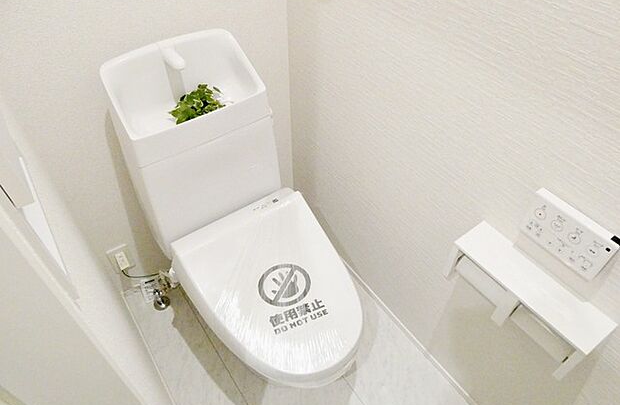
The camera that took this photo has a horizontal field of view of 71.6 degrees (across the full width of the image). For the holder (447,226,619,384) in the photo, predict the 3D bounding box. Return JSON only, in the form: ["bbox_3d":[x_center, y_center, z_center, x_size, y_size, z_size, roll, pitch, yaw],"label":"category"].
[{"bbox_3d":[0.456,0.203,0.936,0.106,0.122,0.318,-27,53,-23],"label":"holder"}]

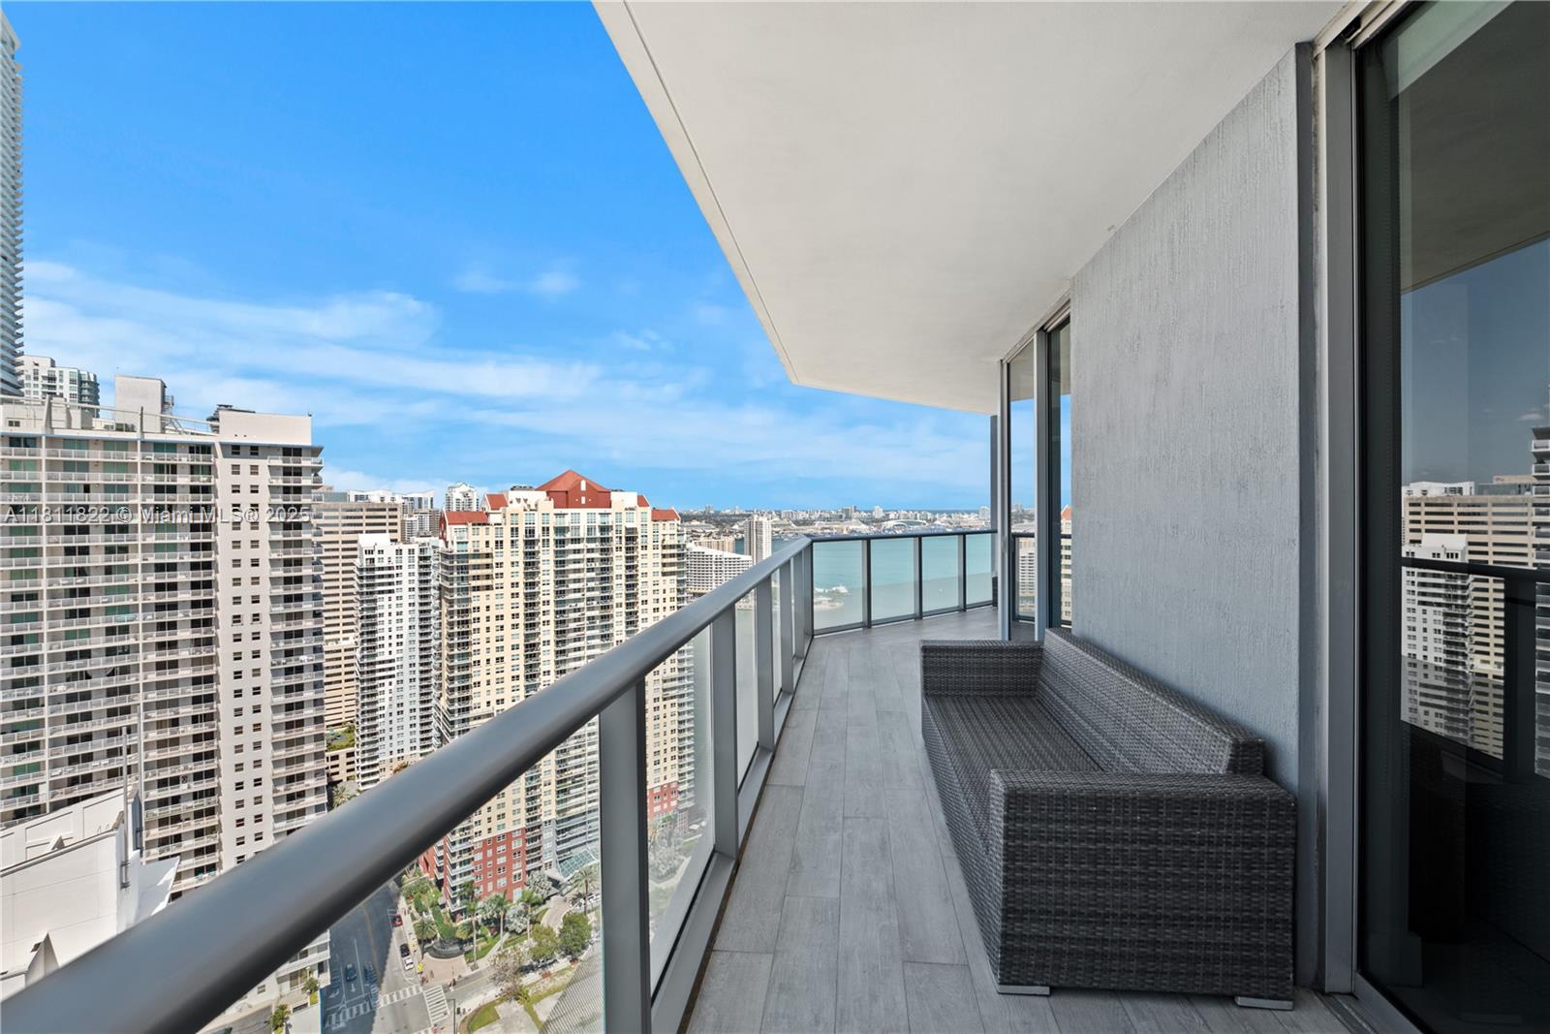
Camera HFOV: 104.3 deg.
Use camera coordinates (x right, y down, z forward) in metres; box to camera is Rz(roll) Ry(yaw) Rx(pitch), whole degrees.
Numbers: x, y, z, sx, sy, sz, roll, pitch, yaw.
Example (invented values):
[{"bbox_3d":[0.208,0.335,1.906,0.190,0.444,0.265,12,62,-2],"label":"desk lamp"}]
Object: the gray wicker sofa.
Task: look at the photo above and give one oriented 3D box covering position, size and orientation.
[{"bbox_3d":[1.160,1.015,2.640,0.790,0.730,1.850,0,1,6],"label":"gray wicker sofa"}]

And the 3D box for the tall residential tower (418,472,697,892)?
[{"bbox_3d":[-63.000,42.200,183.300,68.000,112.000,29.000,-1,1,-38],"label":"tall residential tower"}]

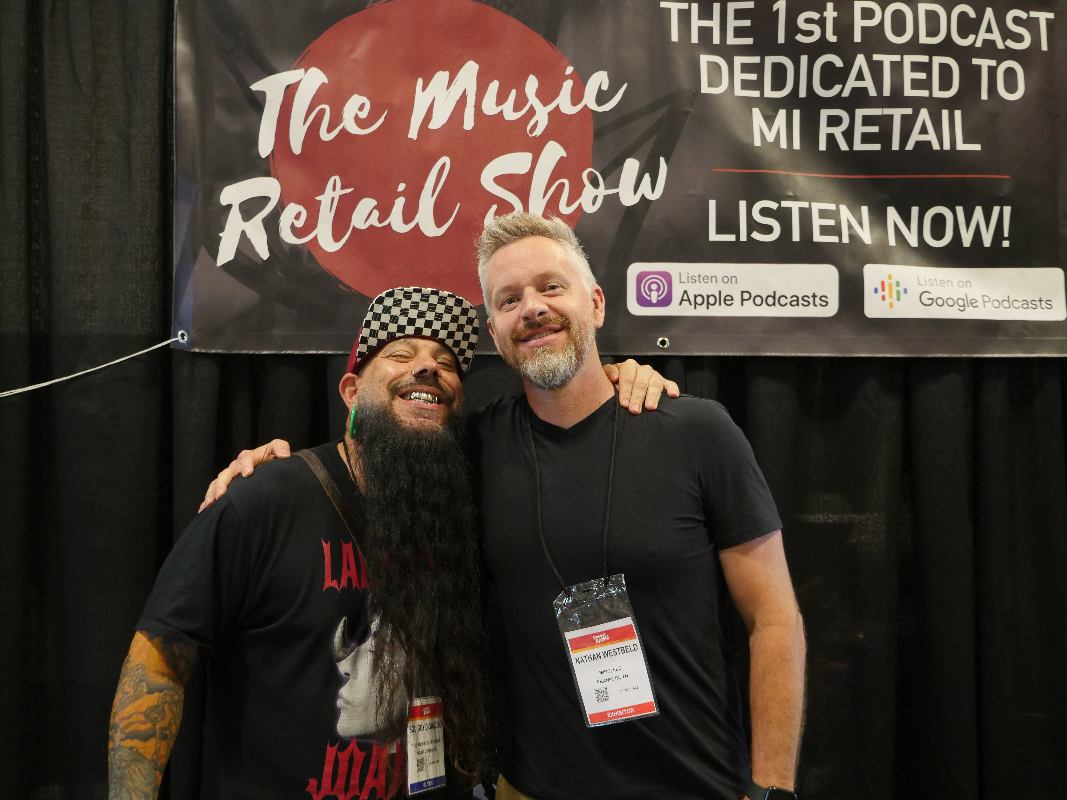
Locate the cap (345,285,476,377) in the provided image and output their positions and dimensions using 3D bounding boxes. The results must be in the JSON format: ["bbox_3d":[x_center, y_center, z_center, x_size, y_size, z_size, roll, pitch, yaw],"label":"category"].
[{"bbox_3d":[-0.191,-0.106,1.603,0.182,0.140,0.255,8,-32,-17],"label":"cap"}]

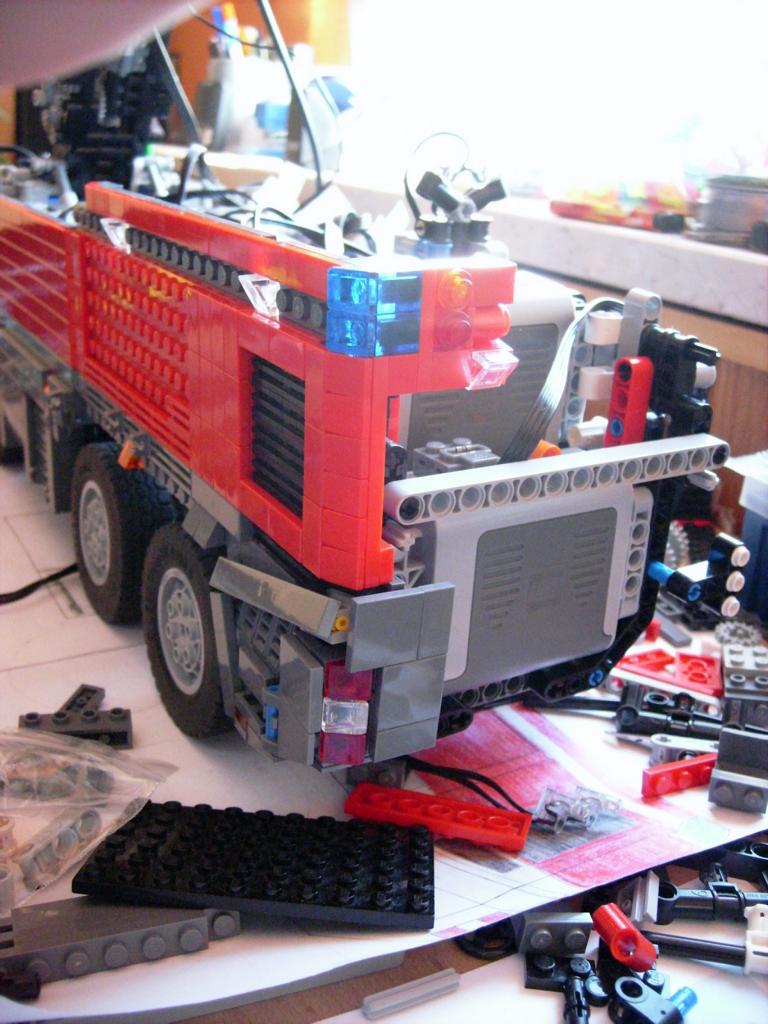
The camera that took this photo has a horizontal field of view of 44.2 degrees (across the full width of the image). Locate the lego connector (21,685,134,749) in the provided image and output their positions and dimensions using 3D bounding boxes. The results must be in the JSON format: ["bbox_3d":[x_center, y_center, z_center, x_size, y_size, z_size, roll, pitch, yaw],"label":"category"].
[{"bbox_3d":[-0.093,0.061,0.287,0.032,0.009,0.023,-1,20,-11],"label":"lego connector"}]

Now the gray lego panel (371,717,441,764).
[{"bbox_3d":[0.004,0.050,0.212,0.016,0.008,0.003,-6,23,-30],"label":"gray lego panel"}]

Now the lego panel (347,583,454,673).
[{"bbox_3d":[0.004,0.025,0.201,0.024,0.016,0.003,-6,23,-30],"label":"lego panel"}]

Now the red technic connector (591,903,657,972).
[{"bbox_3d":[0.058,0.103,0.229,0.007,0.008,0.016,-48,29,-3],"label":"red technic connector"}]

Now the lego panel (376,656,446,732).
[{"bbox_3d":[0.006,0.039,0.209,0.016,0.016,0.003,-6,23,-30],"label":"lego panel"}]

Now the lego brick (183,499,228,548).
[{"bbox_3d":[-0.043,0.002,0.226,0.005,0.008,0.016,-9,23,-30],"label":"lego brick"}]

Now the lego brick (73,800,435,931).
[{"bbox_3d":[-0.028,0.084,0.232,0.080,0.005,0.048,5,3,0],"label":"lego brick"}]

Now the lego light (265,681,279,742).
[{"bbox_3d":[-0.025,0.046,0.216,0.005,0.013,0.005,-9,23,-30],"label":"lego light"}]

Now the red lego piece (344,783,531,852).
[{"bbox_3d":[0.015,0.082,0.254,0.048,0.005,0.016,7,5,14],"label":"red lego piece"}]

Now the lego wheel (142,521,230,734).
[{"bbox_3d":[-0.047,0.033,0.288,0.036,0.069,0.069,-10,26,-29],"label":"lego wheel"}]

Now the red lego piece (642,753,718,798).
[{"bbox_3d":[0.085,0.076,0.270,0.024,0.008,0.005,-5,20,-23],"label":"red lego piece"}]

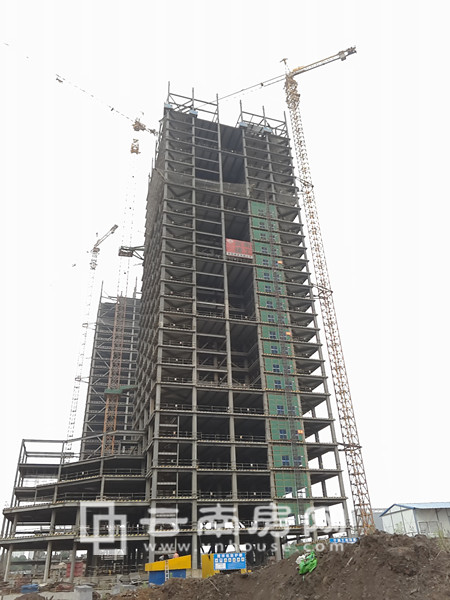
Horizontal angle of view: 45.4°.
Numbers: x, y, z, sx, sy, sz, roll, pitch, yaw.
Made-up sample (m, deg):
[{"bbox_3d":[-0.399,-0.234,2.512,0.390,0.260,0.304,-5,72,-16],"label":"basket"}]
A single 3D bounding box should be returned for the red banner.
[{"bbox_3d":[3.531,-12.142,127.386,6.480,4.790,0.100,7,-31,-16],"label":"red banner"}]

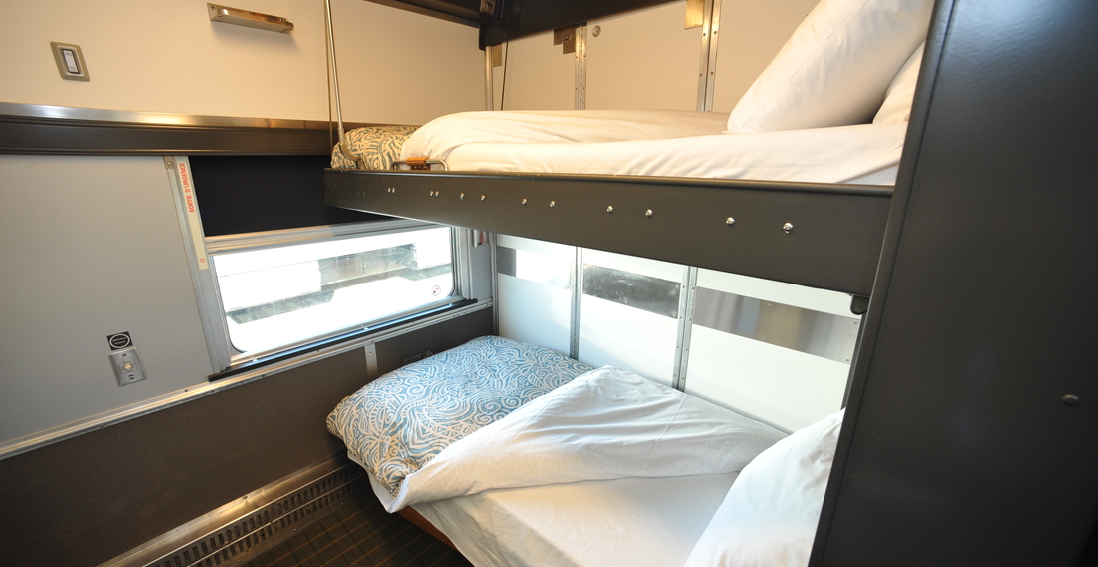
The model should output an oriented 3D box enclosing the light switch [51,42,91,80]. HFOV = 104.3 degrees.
[{"bbox_3d":[-1.364,-0.631,1.218,0.012,0.097,0.058,14,22,40],"label":"light switch"}]

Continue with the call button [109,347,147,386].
[{"bbox_3d":[-1.409,0.281,1.430,0.012,0.115,0.069,14,22,40],"label":"call button"}]

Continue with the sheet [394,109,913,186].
[{"bbox_3d":[0.230,-0.420,1.230,1.363,0.204,0.771,14,22,40],"label":"sheet"}]

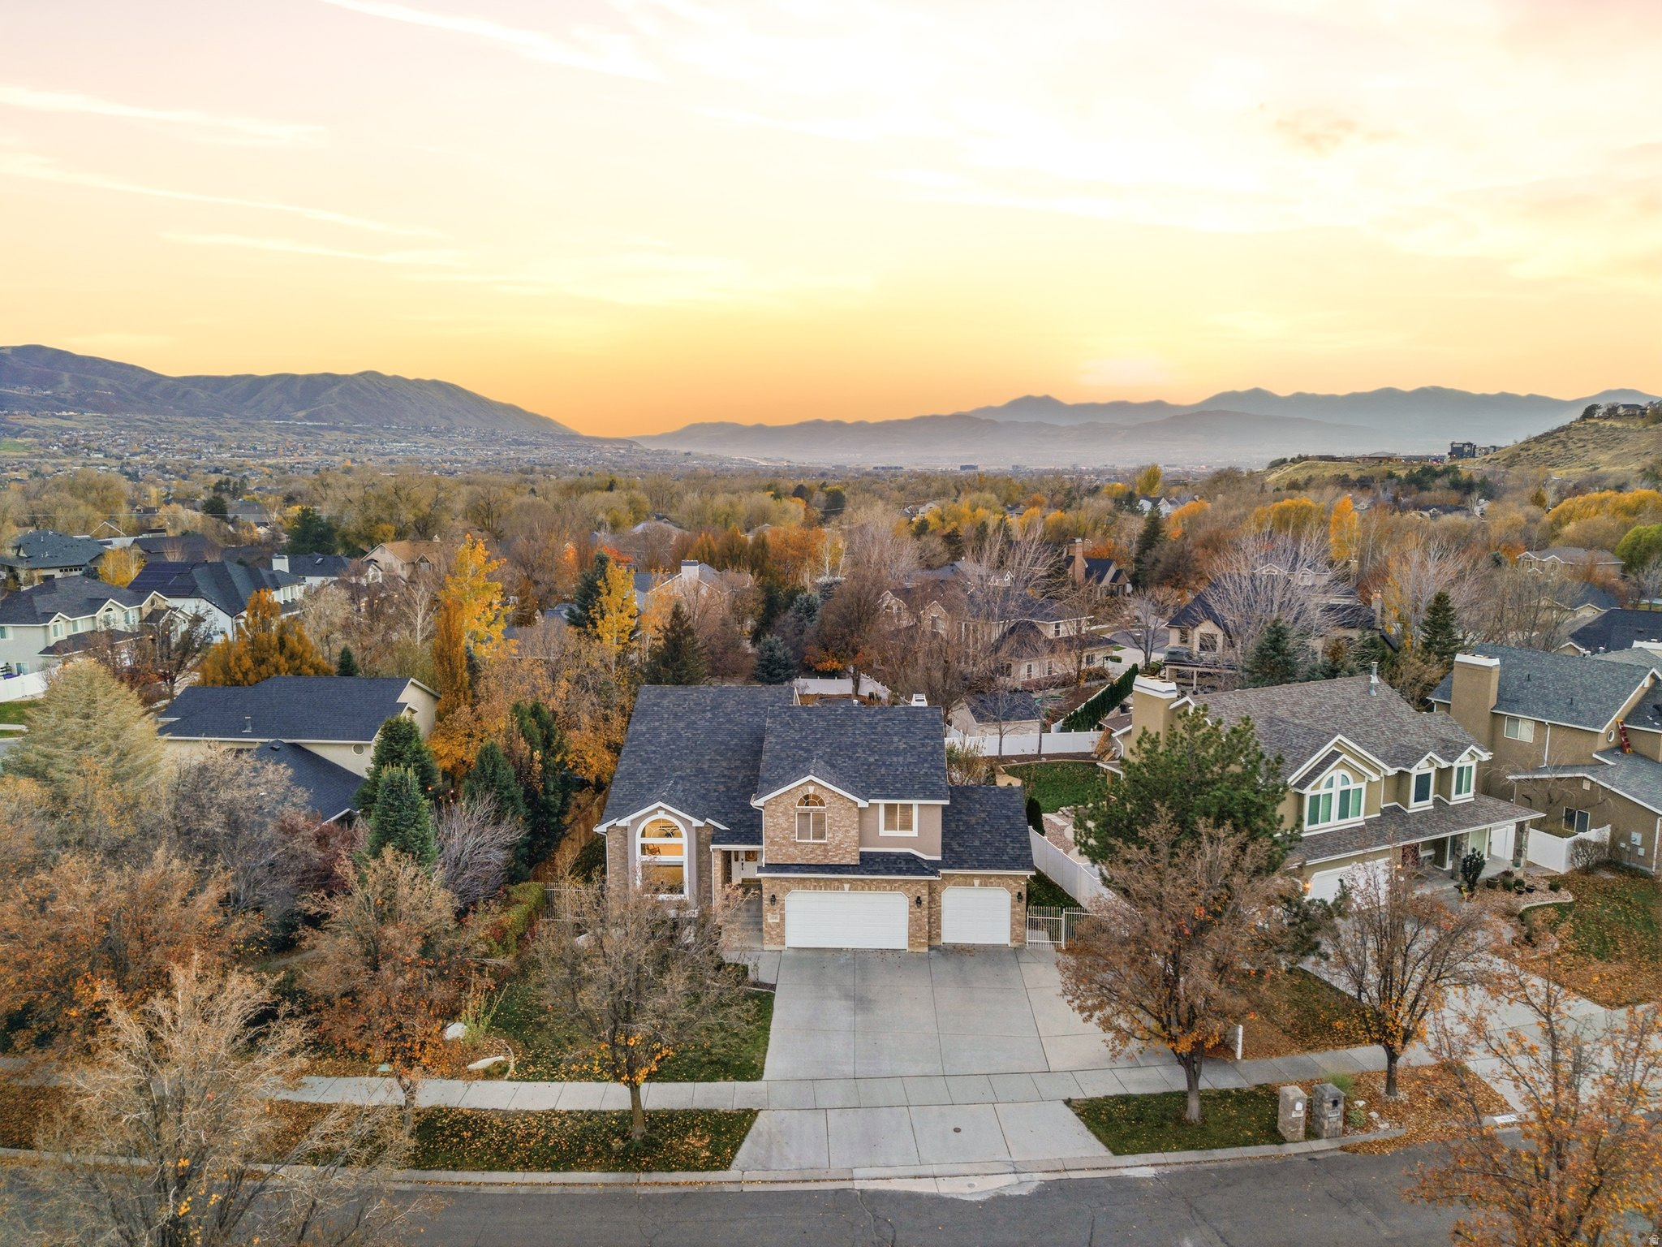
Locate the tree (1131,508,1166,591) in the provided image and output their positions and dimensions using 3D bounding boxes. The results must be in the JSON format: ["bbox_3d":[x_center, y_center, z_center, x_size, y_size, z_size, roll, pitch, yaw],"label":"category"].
[{"bbox_3d":[49.190,-11.338,178.917,5.400,12.558,5.400,0,8,0],"label":"tree"}]

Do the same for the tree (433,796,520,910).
[{"bbox_3d":[-15.295,10.094,49.256,3.800,5.200,3.800,-3,9,-18],"label":"tree"}]

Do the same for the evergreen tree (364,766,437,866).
[{"bbox_3d":[-19.797,9.208,53.001,3.300,5.496,3.300,0,8,0],"label":"evergreen tree"}]

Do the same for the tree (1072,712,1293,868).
[{"bbox_3d":[14.535,8.770,44.476,8.900,9.800,8.900,3,9,19],"label":"tree"}]

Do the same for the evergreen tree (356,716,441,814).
[{"bbox_3d":[-20.760,8.110,56.030,4.300,7.360,4.300,0,8,0],"label":"evergreen tree"}]

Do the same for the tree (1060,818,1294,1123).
[{"bbox_3d":[10.697,10.784,34.827,6.800,9.200,6.800,3,9,18],"label":"tree"}]

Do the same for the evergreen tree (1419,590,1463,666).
[{"bbox_3d":[53.960,1.850,102.700,4.400,9.670,4.400,0,8,0],"label":"evergreen tree"}]

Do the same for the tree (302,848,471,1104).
[{"bbox_3d":[-13.308,11.238,34.486,5.600,8.500,5.600,-3,9,-22],"label":"tree"}]

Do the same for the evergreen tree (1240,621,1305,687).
[{"bbox_3d":[34.480,4.030,90.640,5.200,8.860,5.200,0,8,0],"label":"evergreen tree"}]

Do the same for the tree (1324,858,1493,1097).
[{"bbox_3d":[18.323,11.291,36.201,5.200,7.600,5.200,4,9,28],"label":"tree"}]

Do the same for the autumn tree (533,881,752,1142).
[{"bbox_3d":[-5.692,11.691,34.156,6.300,7.800,6.300,-1,8,-10],"label":"autumn tree"}]

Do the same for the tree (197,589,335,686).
[{"bbox_3d":[-43.260,2.634,87.220,10.200,10.200,10.200,-4,9,-26],"label":"tree"}]

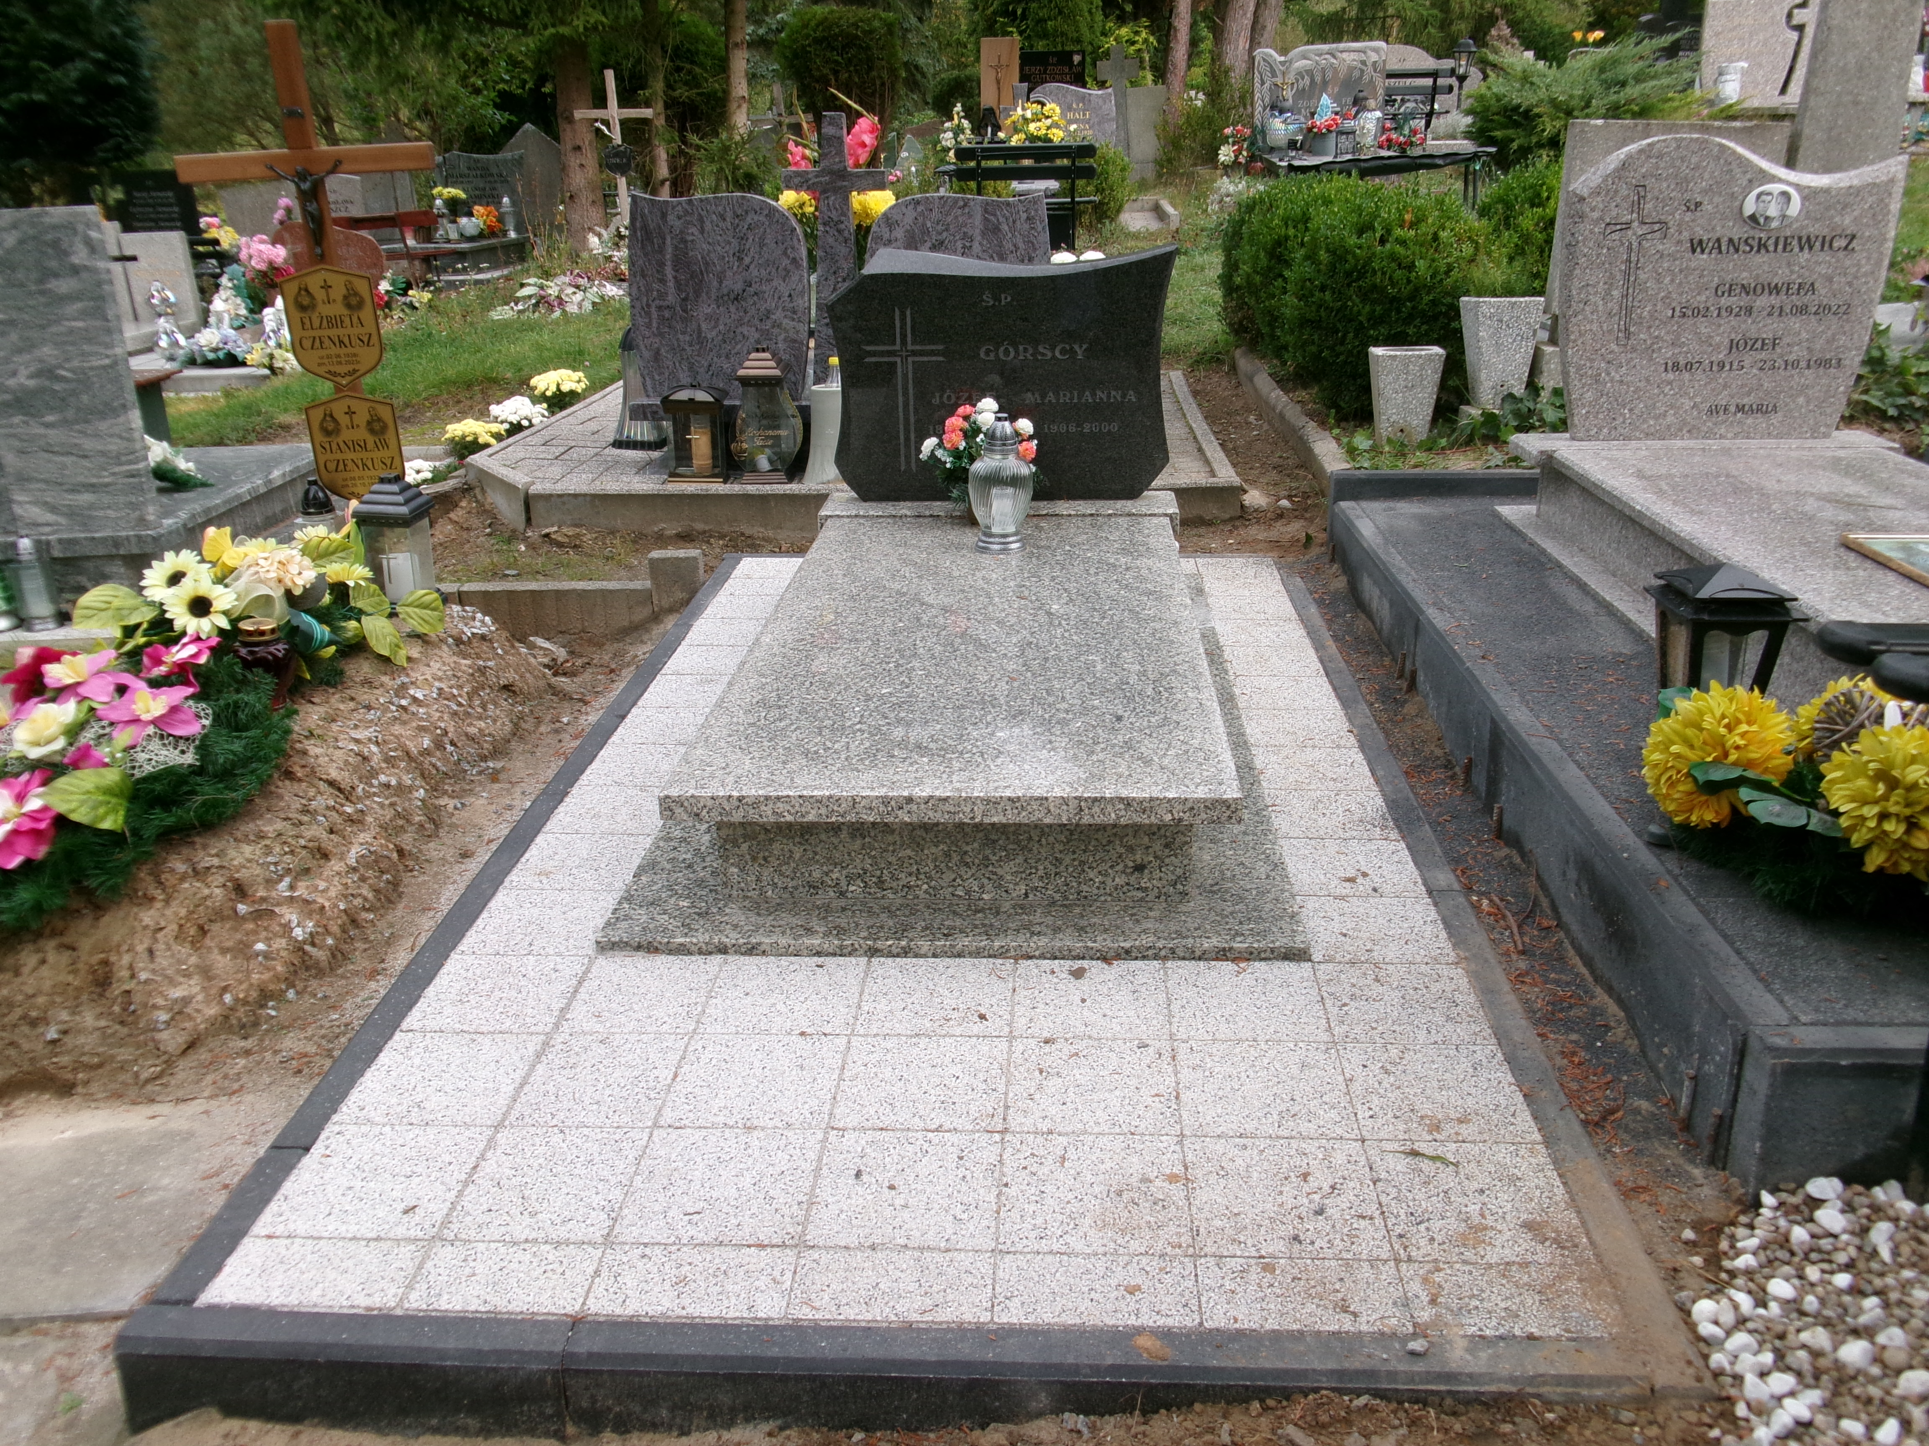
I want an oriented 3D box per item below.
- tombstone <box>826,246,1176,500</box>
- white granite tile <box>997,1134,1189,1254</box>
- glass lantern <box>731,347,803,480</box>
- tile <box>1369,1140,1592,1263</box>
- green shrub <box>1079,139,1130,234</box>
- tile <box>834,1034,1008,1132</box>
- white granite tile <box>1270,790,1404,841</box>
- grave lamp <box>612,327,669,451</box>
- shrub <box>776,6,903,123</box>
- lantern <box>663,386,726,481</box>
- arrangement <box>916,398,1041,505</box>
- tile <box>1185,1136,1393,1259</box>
[{"bbox_3d":[0.111,-1.029,4.592,0.995,0.738,0.110,0,21,4],"label":"tombstone"},{"bbox_3d":[0.140,0.512,1.671,0.200,0.025,0.200,0,21,4],"label":"white granite tile"},{"bbox_3d":[-0.549,-0.850,4.323,0.165,0.356,0.165,1,21,2],"label":"glass lantern"},{"bbox_3d":[0.552,0.530,1.700,0.200,0.027,0.202,0,21,4],"label":"tile"},{"bbox_3d":[1.203,-4.882,14.238,0.660,0.790,0.640,1,21,3],"label":"green shrub"},{"bbox_3d":[-0.050,0.456,1.930,0.206,0.027,0.201,0,21,4],"label":"tile"},{"bbox_3d":[0.755,0.202,3.232,0.243,0.030,0.246,0,21,4],"label":"white granite tile"},{"bbox_3d":[-1.016,-1.042,4.836,0.142,0.366,0.142,1,21,3],"label":"grave lamp"},{"bbox_3d":[-1.209,-6.290,14.989,1.280,1.300,1.200,-3,21,-3],"label":"shrub"},{"bbox_3d":[-0.754,-0.811,4.372,0.170,0.262,0.165,-1,21,-2],"label":"lantern"},{"bbox_3d":[0.033,-0.618,3.567,0.258,0.255,0.220,1,21,3],"label":"arrangement"},{"bbox_3d":[0.426,0.644,2.085,0.248,0.030,0.246,0,21,4],"label":"tile"}]

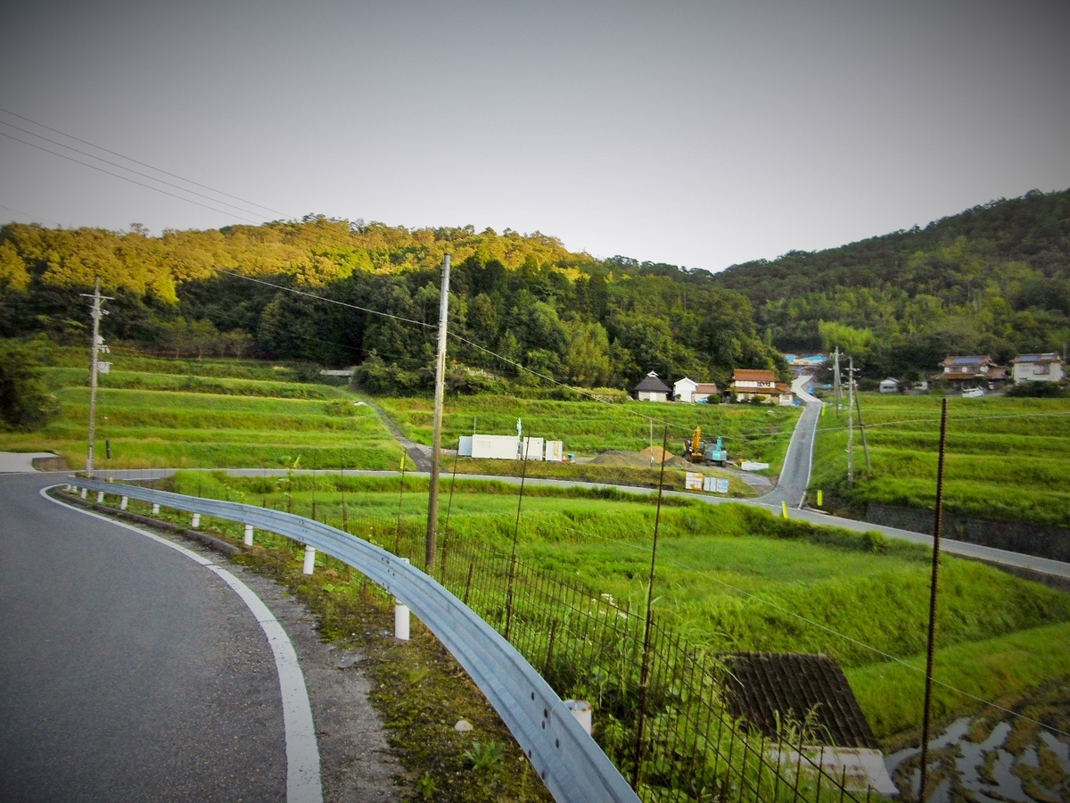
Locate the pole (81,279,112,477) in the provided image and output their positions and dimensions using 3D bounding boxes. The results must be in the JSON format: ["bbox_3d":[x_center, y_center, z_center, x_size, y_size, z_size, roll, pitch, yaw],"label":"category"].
[{"bbox_3d":[-22.134,-1.194,37.300,1.500,10.012,0.600,2,-4,-25],"label":"pole"}]

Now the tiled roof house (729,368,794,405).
[{"bbox_3d":[45.793,-2.975,150.000,11.300,7.200,7.700,2,-3,-4],"label":"tiled roof house"}]

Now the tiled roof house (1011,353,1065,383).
[{"bbox_3d":[108.558,-6.635,160.000,9.400,7.200,7.500,-1,-4,35],"label":"tiled roof house"}]

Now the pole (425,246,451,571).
[{"bbox_3d":[-2.960,0.249,22.992,0.300,9.761,0.300,3,-3,0],"label":"pole"}]

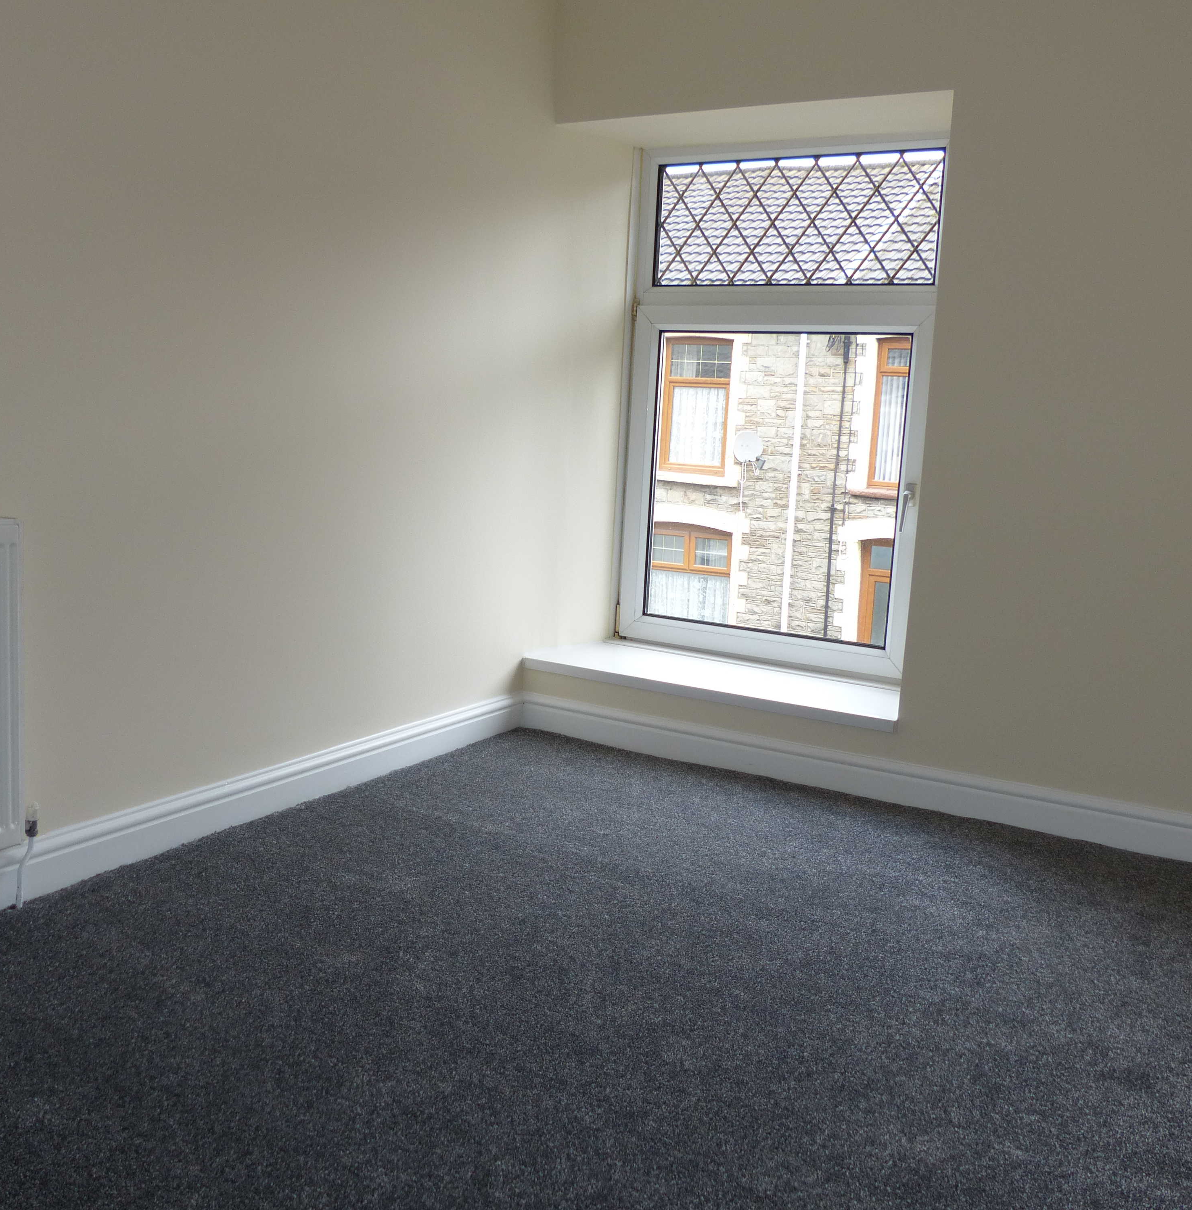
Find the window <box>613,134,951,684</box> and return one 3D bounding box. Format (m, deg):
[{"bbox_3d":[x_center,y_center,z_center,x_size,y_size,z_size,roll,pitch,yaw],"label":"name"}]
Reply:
[{"bbox_3d":[0.585,-0.648,3.849,1.083,1.688,0.090,8,9,28],"label":"window"}]

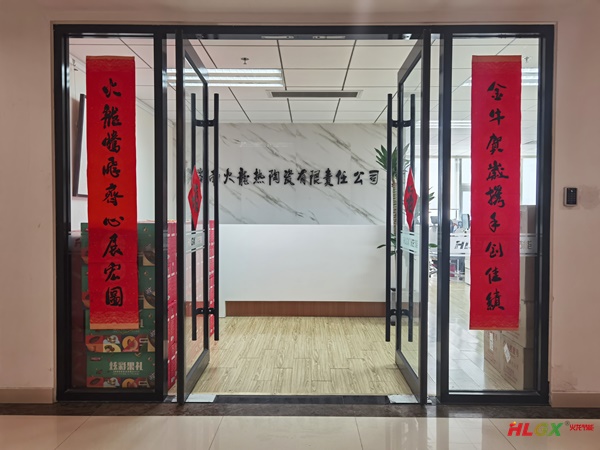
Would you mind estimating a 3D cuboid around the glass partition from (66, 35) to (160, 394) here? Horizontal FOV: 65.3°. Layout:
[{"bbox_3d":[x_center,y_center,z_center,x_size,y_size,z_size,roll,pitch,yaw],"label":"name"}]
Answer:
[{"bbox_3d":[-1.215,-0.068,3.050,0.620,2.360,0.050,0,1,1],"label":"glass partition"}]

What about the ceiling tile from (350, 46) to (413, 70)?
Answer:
[{"bbox_3d":[0.738,-1.437,4.008,0.600,0.020,0.595,0,1,1],"label":"ceiling tile"}]

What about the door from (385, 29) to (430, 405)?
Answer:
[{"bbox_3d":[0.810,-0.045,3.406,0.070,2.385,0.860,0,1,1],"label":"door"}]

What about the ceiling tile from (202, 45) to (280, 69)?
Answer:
[{"bbox_3d":[-0.461,-1.431,3.993,0.600,0.025,0.600,0,1,1],"label":"ceiling tile"}]

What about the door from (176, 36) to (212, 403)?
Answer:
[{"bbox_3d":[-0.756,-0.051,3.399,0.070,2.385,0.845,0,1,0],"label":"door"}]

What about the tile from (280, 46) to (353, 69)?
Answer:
[{"bbox_3d":[0.135,-1.441,4.018,0.600,0.020,0.595,0,1,1],"label":"tile"}]

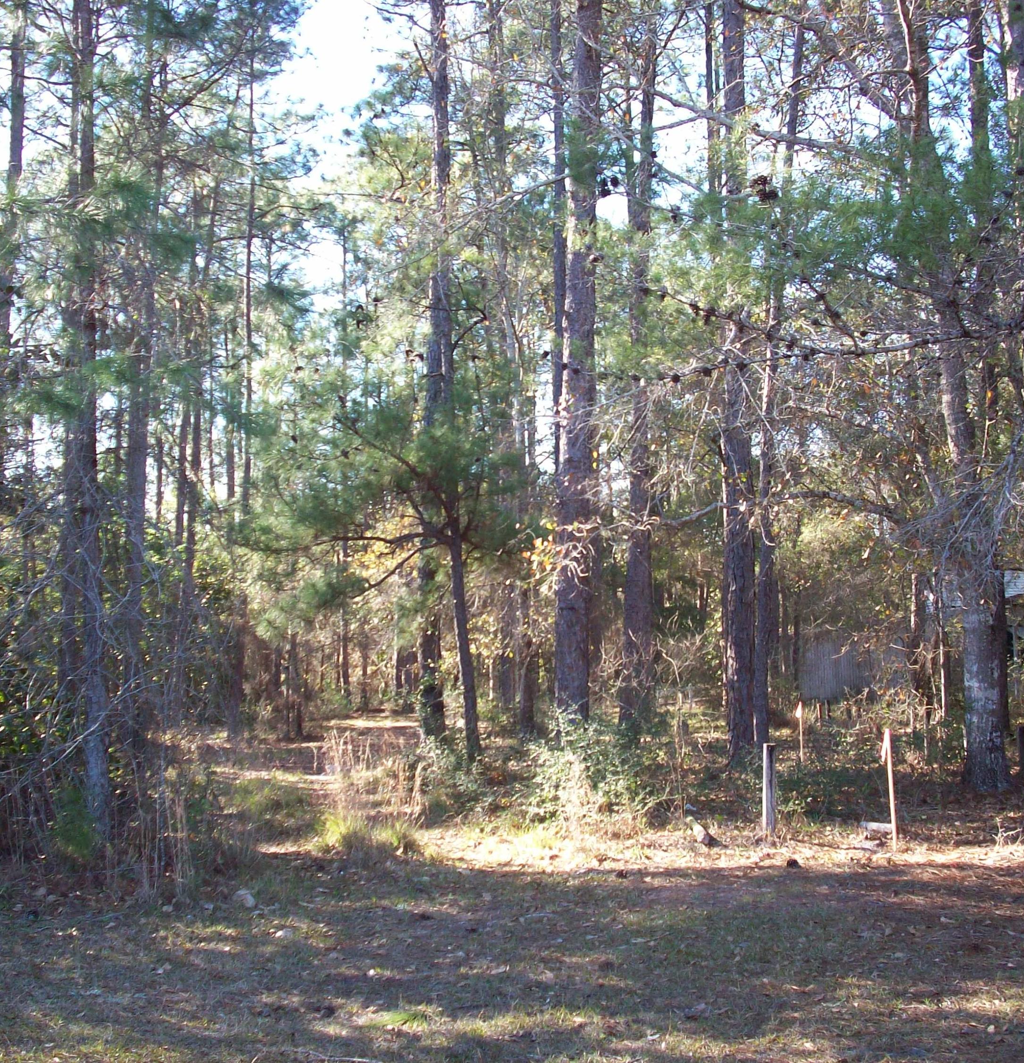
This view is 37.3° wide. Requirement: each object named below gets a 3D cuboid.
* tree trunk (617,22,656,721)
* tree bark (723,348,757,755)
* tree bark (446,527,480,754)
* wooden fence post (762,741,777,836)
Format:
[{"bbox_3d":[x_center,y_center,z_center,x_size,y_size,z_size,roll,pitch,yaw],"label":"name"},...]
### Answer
[{"bbox_3d":[2.184,-2.658,25.748,0.457,12.146,0.457,1,-5,0],"label":"tree trunk"},{"bbox_3d":[3.499,0.408,23.490,0.445,6.255,0.445,0,-5,0],"label":"tree bark"},{"bbox_3d":[-0.701,1.572,21.746,0.204,3.388,0.204,-5,-5,0],"label":"tree bark"},{"bbox_3d":[2.383,2.410,14.101,0.128,0.873,0.128,0,-5,0],"label":"wooden fence post"}]

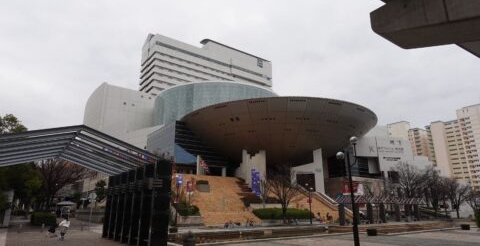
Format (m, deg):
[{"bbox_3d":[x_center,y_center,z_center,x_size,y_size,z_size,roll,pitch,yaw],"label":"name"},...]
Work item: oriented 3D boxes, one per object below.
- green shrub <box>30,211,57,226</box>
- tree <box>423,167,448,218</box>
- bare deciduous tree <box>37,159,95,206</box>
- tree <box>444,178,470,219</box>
[{"bbox_3d":[-19.313,9.369,27.520,2.100,1.250,1.400,6,-16,-19],"label":"green shrub"},{"bbox_3d":[32.559,11.542,46.631,4.100,8.211,4.000,-11,-19,34],"label":"tree"},{"bbox_3d":[-22.476,8.396,36.065,6.400,7.665,6.000,9,-18,-29],"label":"bare deciduous tree"},{"bbox_3d":[35.092,12.062,45.176,3.800,6.436,3.700,-12,-19,36],"label":"tree"}]

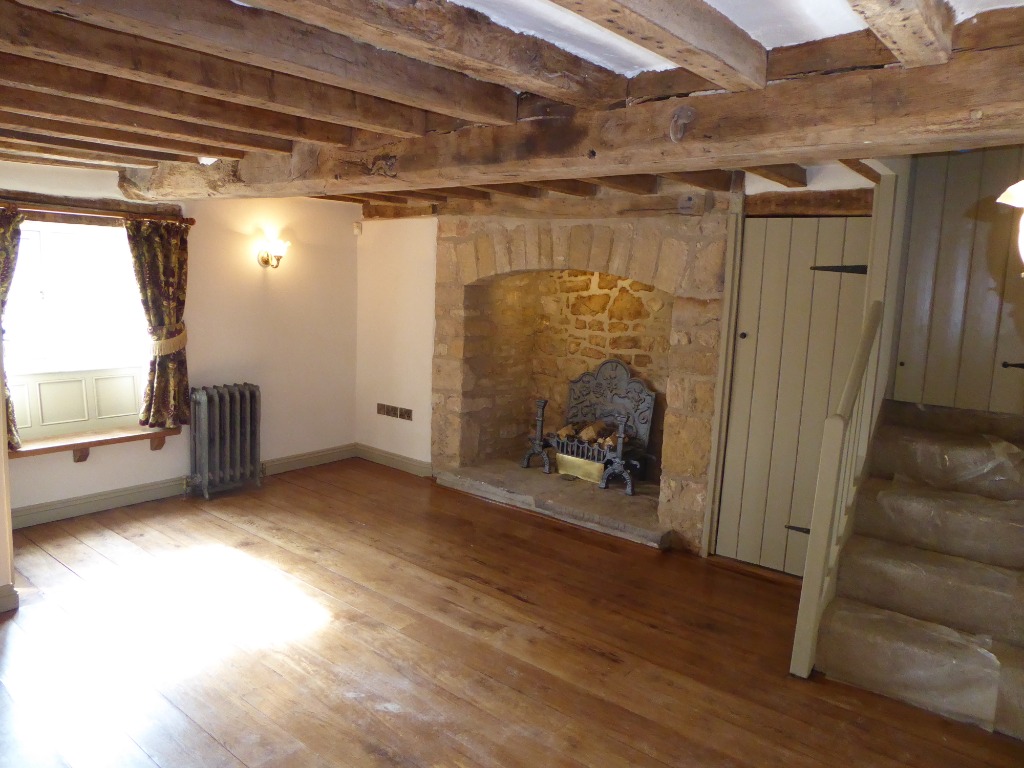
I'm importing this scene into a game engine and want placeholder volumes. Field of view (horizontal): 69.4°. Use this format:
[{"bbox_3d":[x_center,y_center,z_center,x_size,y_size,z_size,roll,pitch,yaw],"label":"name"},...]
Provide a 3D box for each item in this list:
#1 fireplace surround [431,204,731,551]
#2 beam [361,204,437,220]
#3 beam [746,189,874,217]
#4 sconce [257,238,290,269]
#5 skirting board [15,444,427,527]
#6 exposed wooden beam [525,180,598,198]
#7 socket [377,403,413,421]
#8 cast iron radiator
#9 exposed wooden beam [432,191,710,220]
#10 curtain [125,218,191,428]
[{"bbox_3d":[0.495,-0.130,4.934,2.150,1.874,0.819,9,11,38],"label":"fireplace surround"},{"bbox_3d":[-0.815,-1.281,5.468,0.796,0.102,0.107,9,11,38],"label":"beam"},{"bbox_3d":[1.468,-0.893,3.660,0.643,0.118,0.122,9,11,38],"label":"beam"},{"bbox_3d":[-1.631,-0.887,5.082,0.230,0.199,0.153,9,11,38],"label":"sconce"},{"bbox_3d":[-1.701,0.700,4.799,0.864,0.112,2.425,9,11,38],"label":"skirting board"},{"bbox_3d":[0.008,-1.075,3.813,0.089,0.089,1.454,9,11,38],"label":"exposed wooden beam"},{"bbox_3d":[-0.903,0.217,5.652,0.396,0.086,0.014,9,11,38],"label":"socket"},{"bbox_3d":[-1.918,0.370,4.946,0.188,0.704,0.428,9,11,38],"label":"cast iron radiator"},{"bbox_3d":[0.293,-1.077,4.568,2.012,0.138,0.161,9,11,38],"label":"exposed wooden beam"},{"bbox_3d":[-2.169,-0.358,4.578,0.107,1.279,0.375,9,11,38],"label":"curtain"}]

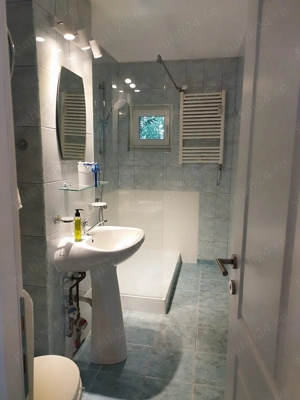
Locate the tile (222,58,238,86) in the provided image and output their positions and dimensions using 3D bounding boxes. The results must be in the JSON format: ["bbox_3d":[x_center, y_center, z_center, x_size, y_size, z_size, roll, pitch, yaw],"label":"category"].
[{"bbox_3d":[0.885,-1.423,3.482,0.155,0.299,0.010,2,10,10],"label":"tile"}]

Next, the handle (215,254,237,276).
[{"bbox_3d":[0.264,0.219,1.035,0.064,0.052,0.133,0,10,-1],"label":"handle"}]

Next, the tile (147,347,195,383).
[{"bbox_3d":[0.148,1.107,2.101,0.305,0.010,0.310,2,10,10],"label":"tile"}]

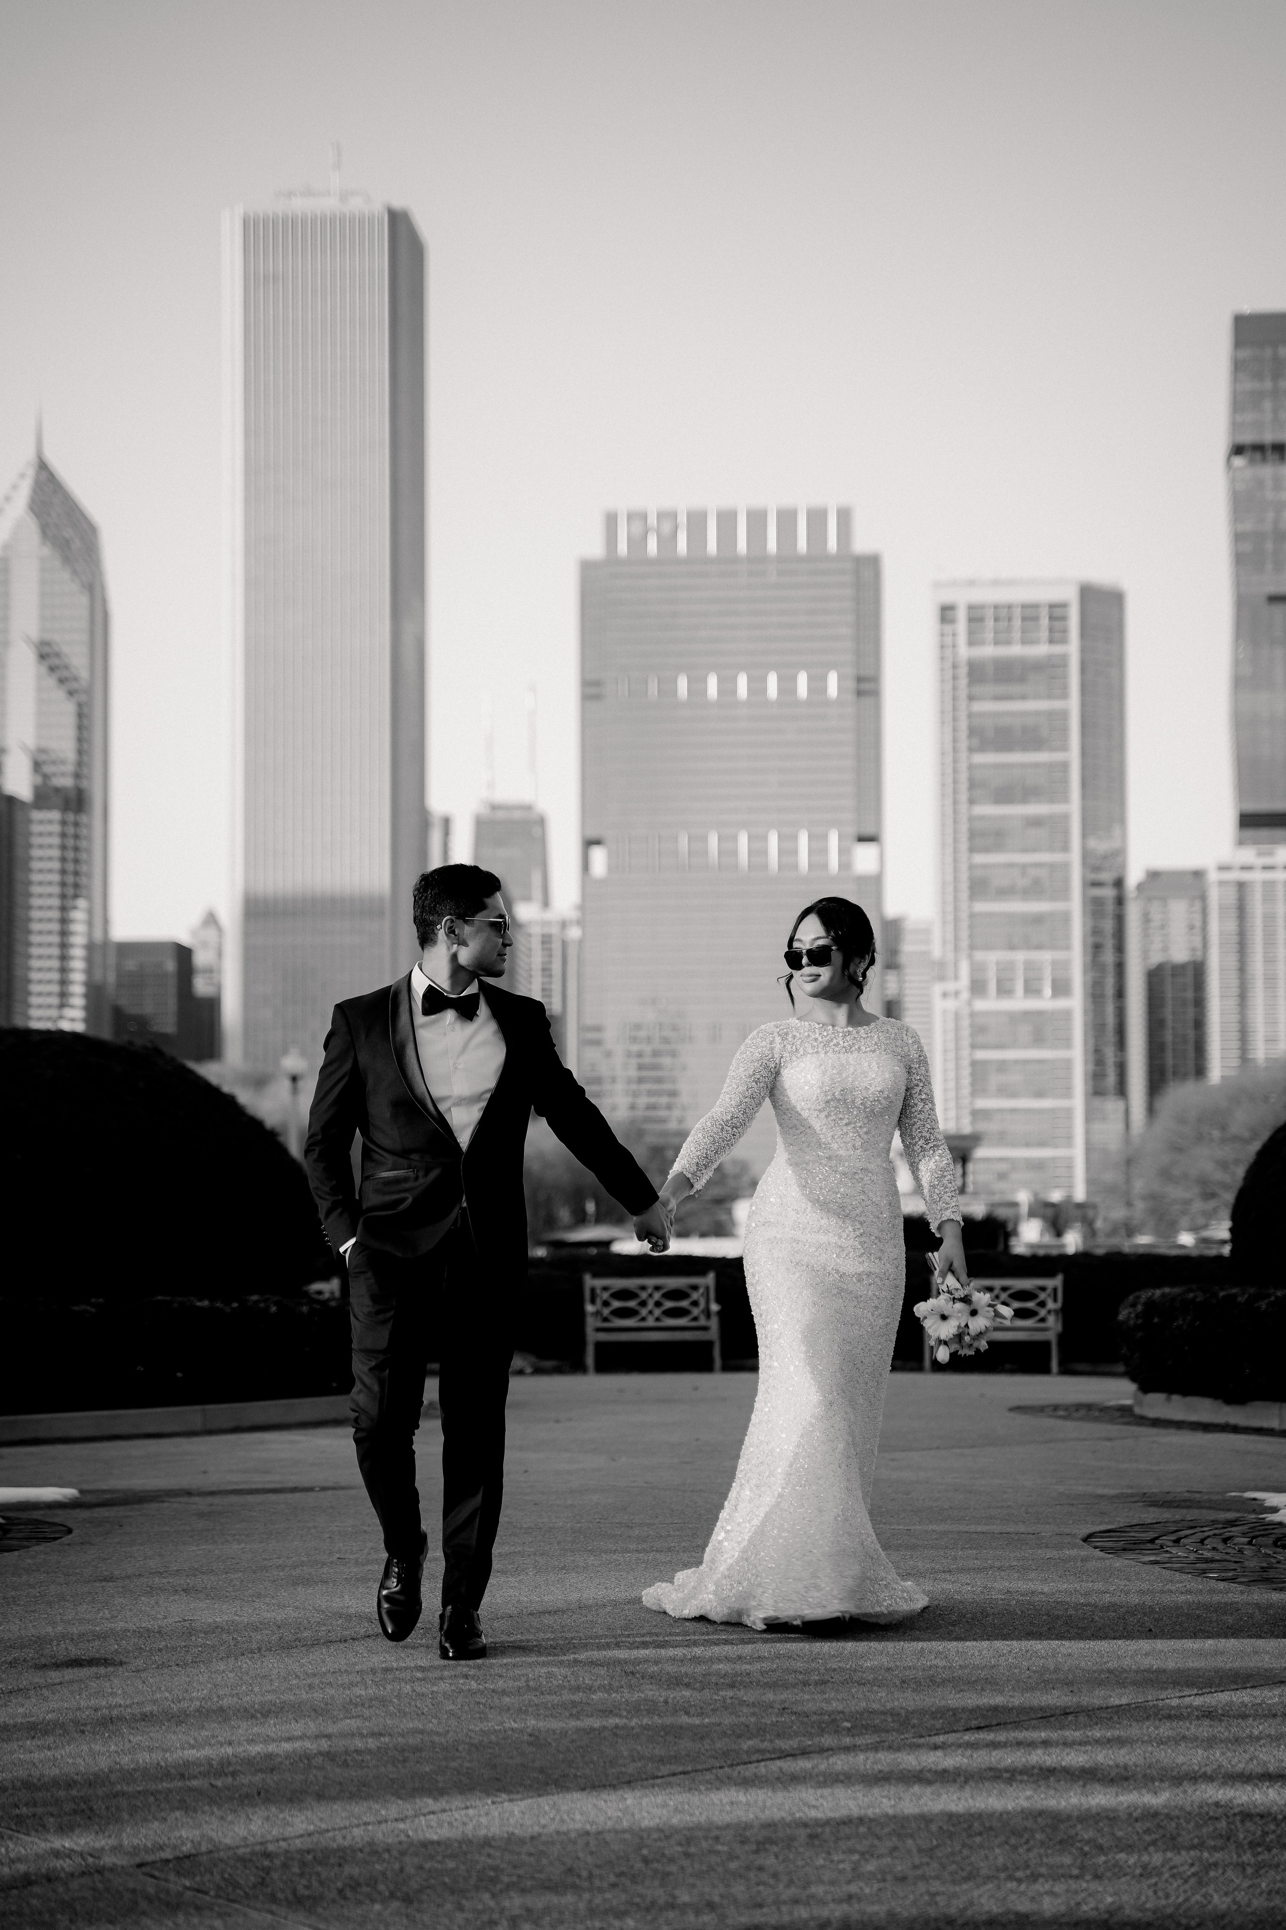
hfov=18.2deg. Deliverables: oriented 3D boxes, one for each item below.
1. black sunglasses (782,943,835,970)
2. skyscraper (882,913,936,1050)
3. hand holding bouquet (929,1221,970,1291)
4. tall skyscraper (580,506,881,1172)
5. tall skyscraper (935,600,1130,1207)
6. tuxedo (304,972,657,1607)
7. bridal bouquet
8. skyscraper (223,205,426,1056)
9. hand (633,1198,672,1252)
[{"bbox_3d":[0.413,-0.016,9.320,0.142,0.050,0.140,-9,-5,31],"label":"black sunglasses"},{"bbox_3d":[123.019,61.697,1820.855,31.000,166.913,28.000,-1,-5,5],"label":"skyscraper"},{"bbox_3d":[0.713,0.676,9.320,0.090,0.160,0.090,0,-5,0],"label":"hand holding bouquet"},{"bbox_3d":[26.693,-18.460,1210.328,86.000,229.839,46.000,-1,-5,5],"label":"tall skyscraper"},{"bbox_3d":[116.970,-8.180,1209.483,54.000,208.668,34.000,-1,-5,7],"label":"tall skyscraper"},{"bbox_3d":[-0.363,0.728,9.050,0.730,1.410,0.450,1,-5,-10],"label":"tuxedo"},{"bbox_3d":[0.743,0.816,9.280,0.220,0.200,0.200,0,-5,0],"label":"bridal bouquet"},{"bbox_3d":[-103.413,-70.369,1319.851,59.000,351.589,59.000,-1,-5,5],"label":"skyscraper"},{"bbox_3d":[0.024,0.590,9.120,0.090,0.125,0.100,0,-5,0],"label":"hand"}]

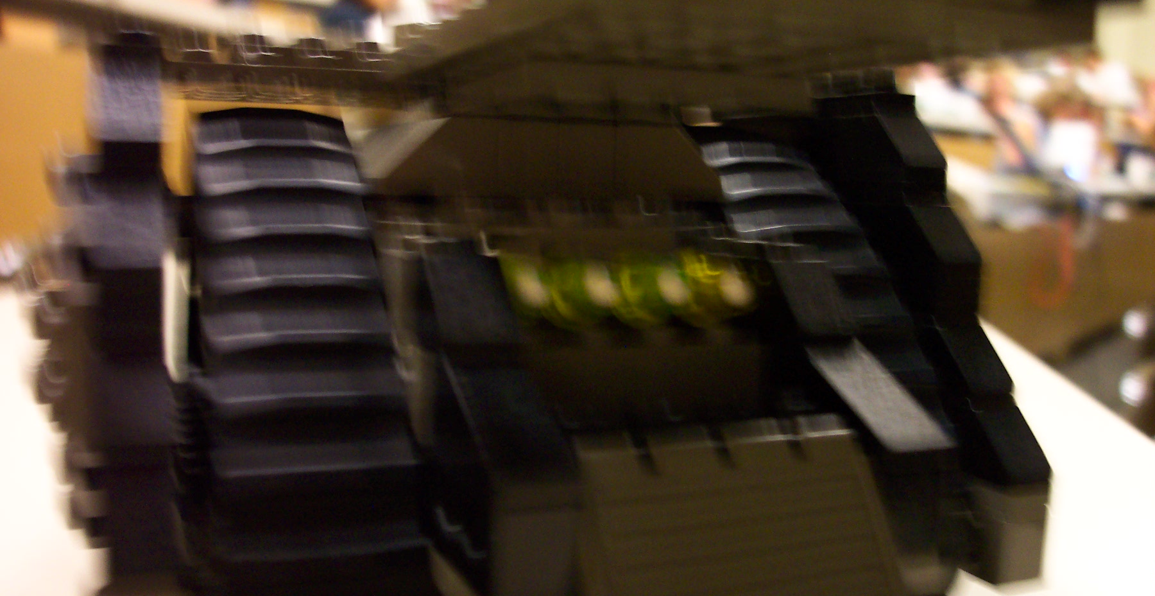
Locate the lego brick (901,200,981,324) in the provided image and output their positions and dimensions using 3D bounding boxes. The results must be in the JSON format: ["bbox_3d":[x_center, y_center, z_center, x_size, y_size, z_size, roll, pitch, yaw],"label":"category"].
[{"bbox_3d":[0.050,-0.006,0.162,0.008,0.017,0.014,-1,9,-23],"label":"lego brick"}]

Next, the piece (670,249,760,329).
[{"bbox_3d":[0.016,-0.001,0.129,0.008,0.008,0.006,-1,9,-23],"label":"piece"}]

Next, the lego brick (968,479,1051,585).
[{"bbox_3d":[0.056,0.030,0.150,0.008,0.014,0.010,-1,9,-23],"label":"lego brick"}]

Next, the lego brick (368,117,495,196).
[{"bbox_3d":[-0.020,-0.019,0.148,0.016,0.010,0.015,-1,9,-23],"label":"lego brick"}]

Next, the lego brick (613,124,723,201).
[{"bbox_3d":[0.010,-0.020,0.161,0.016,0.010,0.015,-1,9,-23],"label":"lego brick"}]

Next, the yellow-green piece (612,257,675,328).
[{"bbox_3d":[0.008,-0.001,0.125,0.008,0.008,0.006,-1,9,-23],"label":"yellow-green piece"}]

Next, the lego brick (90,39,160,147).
[{"bbox_3d":[-0.051,-0.022,0.125,0.008,0.012,0.014,-1,9,-23],"label":"lego brick"}]

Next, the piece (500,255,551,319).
[{"bbox_3d":[-0.006,-0.001,0.119,0.008,0.008,0.006,-1,9,-23],"label":"piece"}]

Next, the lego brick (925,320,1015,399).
[{"bbox_3d":[0.053,0.008,0.157,0.008,0.010,0.014,-1,9,-23],"label":"lego brick"}]

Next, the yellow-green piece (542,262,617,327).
[{"bbox_3d":[0.001,-0.001,0.122,0.008,0.008,0.006,-1,9,-23],"label":"yellow-green piece"}]

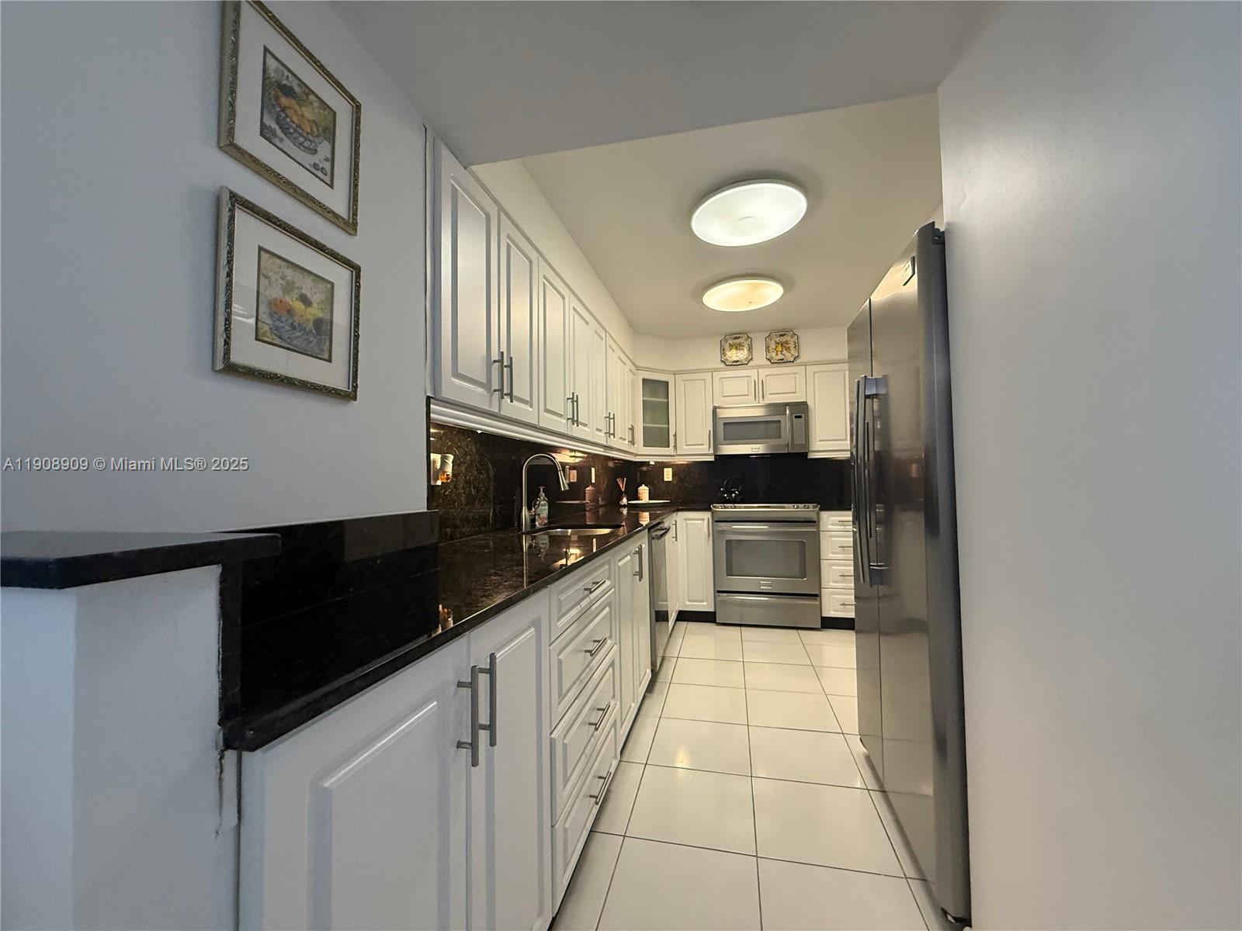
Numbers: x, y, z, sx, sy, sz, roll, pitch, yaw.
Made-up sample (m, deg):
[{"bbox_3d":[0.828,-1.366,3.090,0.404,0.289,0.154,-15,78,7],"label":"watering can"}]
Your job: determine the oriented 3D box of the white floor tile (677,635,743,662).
[{"bbox_3d":[0.604,1.223,3.336,0.403,0.010,0.403,-1,-2,12],"label":"white floor tile"}]

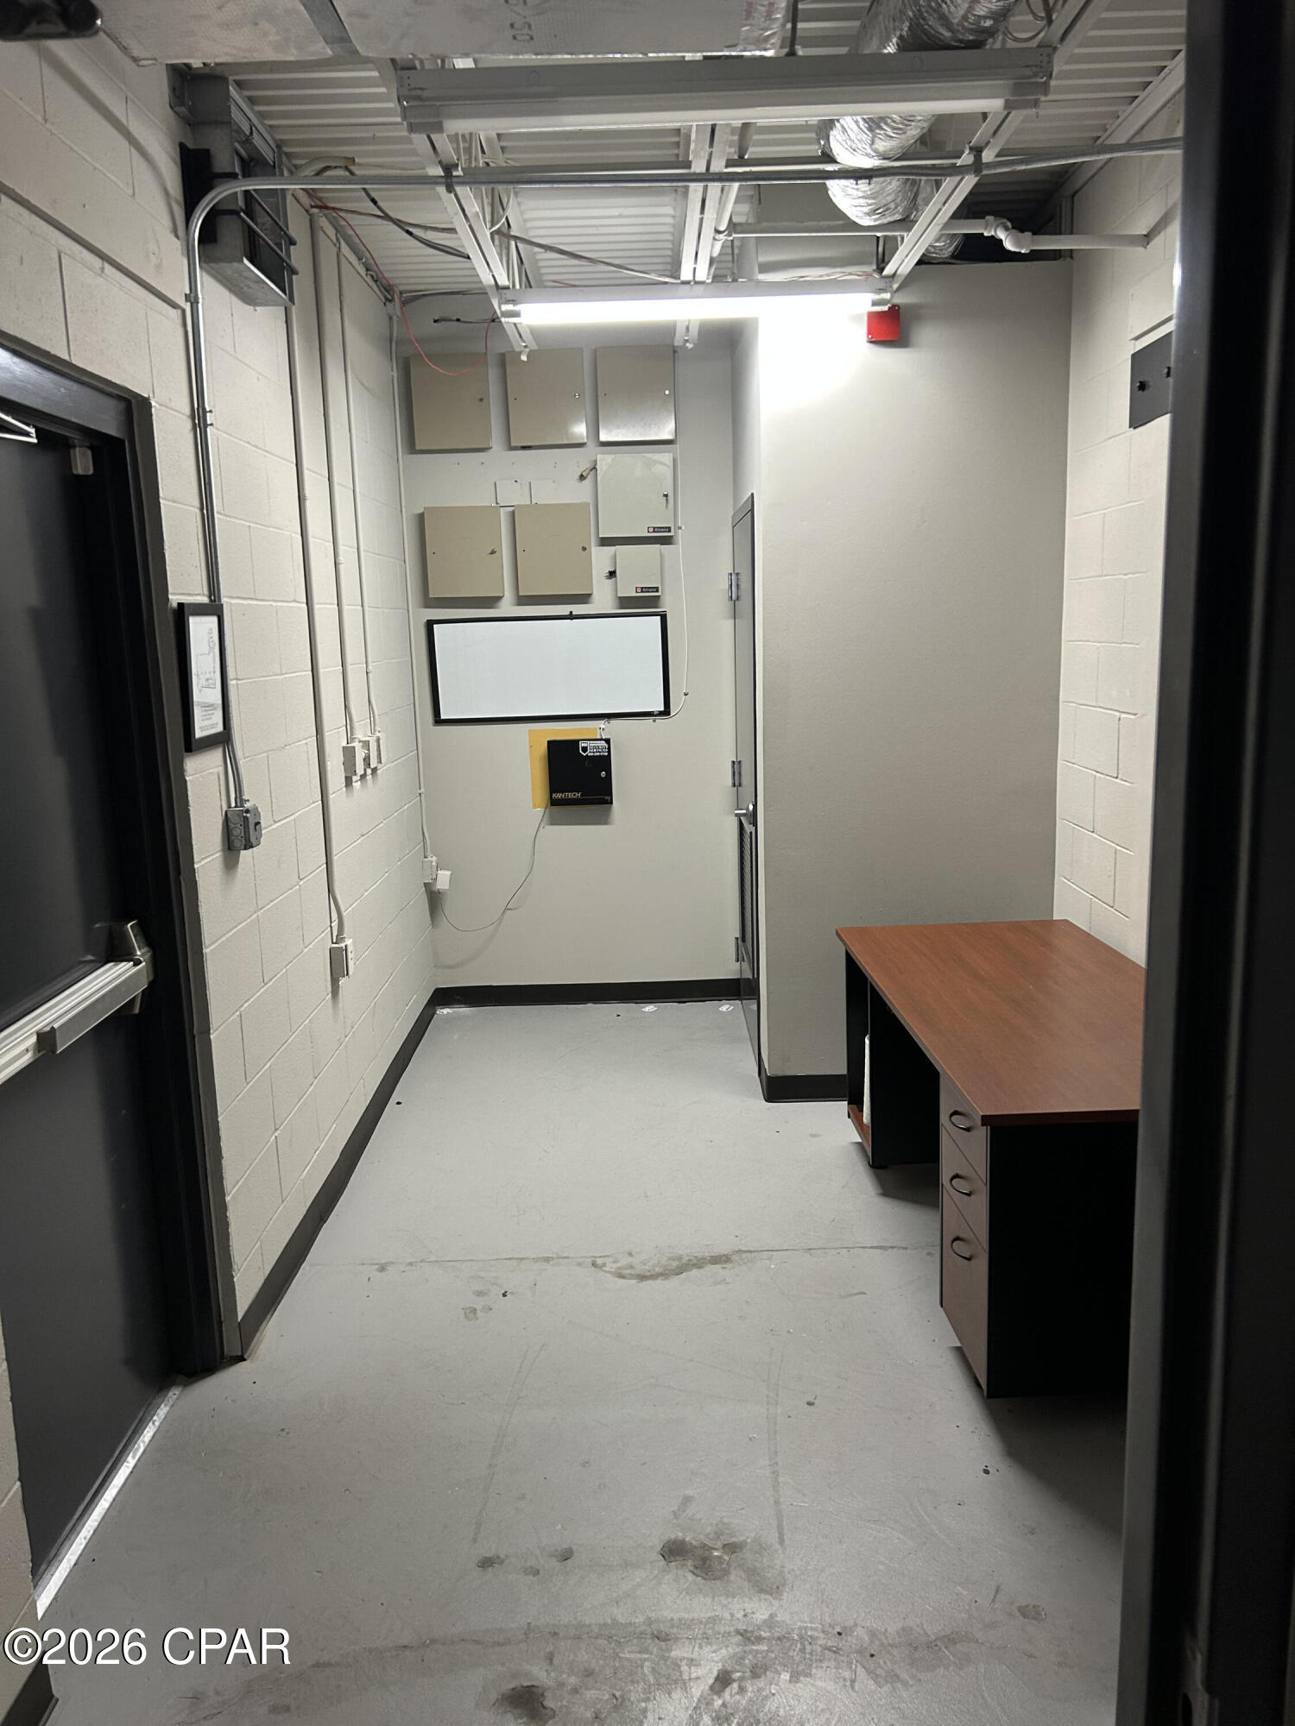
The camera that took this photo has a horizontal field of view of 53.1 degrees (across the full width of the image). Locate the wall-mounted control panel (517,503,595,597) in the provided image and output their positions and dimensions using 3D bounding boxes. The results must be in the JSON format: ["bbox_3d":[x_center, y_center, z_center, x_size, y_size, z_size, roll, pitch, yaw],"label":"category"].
[{"bbox_3d":[-0.407,-1.381,5.723,0.322,0.386,0.085,-2,10,0],"label":"wall-mounted control panel"}]

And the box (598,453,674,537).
[{"bbox_3d":[-0.048,-1.604,5.681,0.325,0.345,0.087,-2,10,0],"label":"box"}]

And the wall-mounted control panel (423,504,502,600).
[{"bbox_3d":[-0.803,-1.370,5.726,0.322,0.386,0.085,-2,10,0],"label":"wall-mounted control panel"}]

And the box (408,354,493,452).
[{"bbox_3d":[-0.843,-1.989,5.612,0.322,0.386,0.085,-2,10,0],"label":"box"}]

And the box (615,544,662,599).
[{"bbox_3d":[-0.036,-1.290,5.738,0.190,0.214,0.087,-2,10,0],"label":"box"}]

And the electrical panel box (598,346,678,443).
[{"bbox_3d":[-0.046,-2.019,5.606,0.322,0.386,0.085,-2,10,0],"label":"electrical panel box"}]

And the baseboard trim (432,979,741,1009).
[{"bbox_3d":[-0.277,0.630,6.128,1.440,0.102,0.013,-2,10,0],"label":"baseboard trim"}]

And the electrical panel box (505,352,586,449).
[{"bbox_3d":[-0.430,-2.005,5.609,0.322,0.386,0.085,-2,10,0],"label":"electrical panel box"}]

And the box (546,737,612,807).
[{"bbox_3d":[-0.303,-0.411,5.898,0.281,0.293,0.090,-2,10,0],"label":"box"}]

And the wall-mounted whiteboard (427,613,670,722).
[{"bbox_3d":[-0.437,-0.877,5.846,1.068,0.465,0.025,-2,10,0],"label":"wall-mounted whiteboard"}]

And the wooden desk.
[{"bbox_3d":[1.072,0.727,3.634,0.783,0.738,1.700,-2,10,-2],"label":"wooden desk"}]

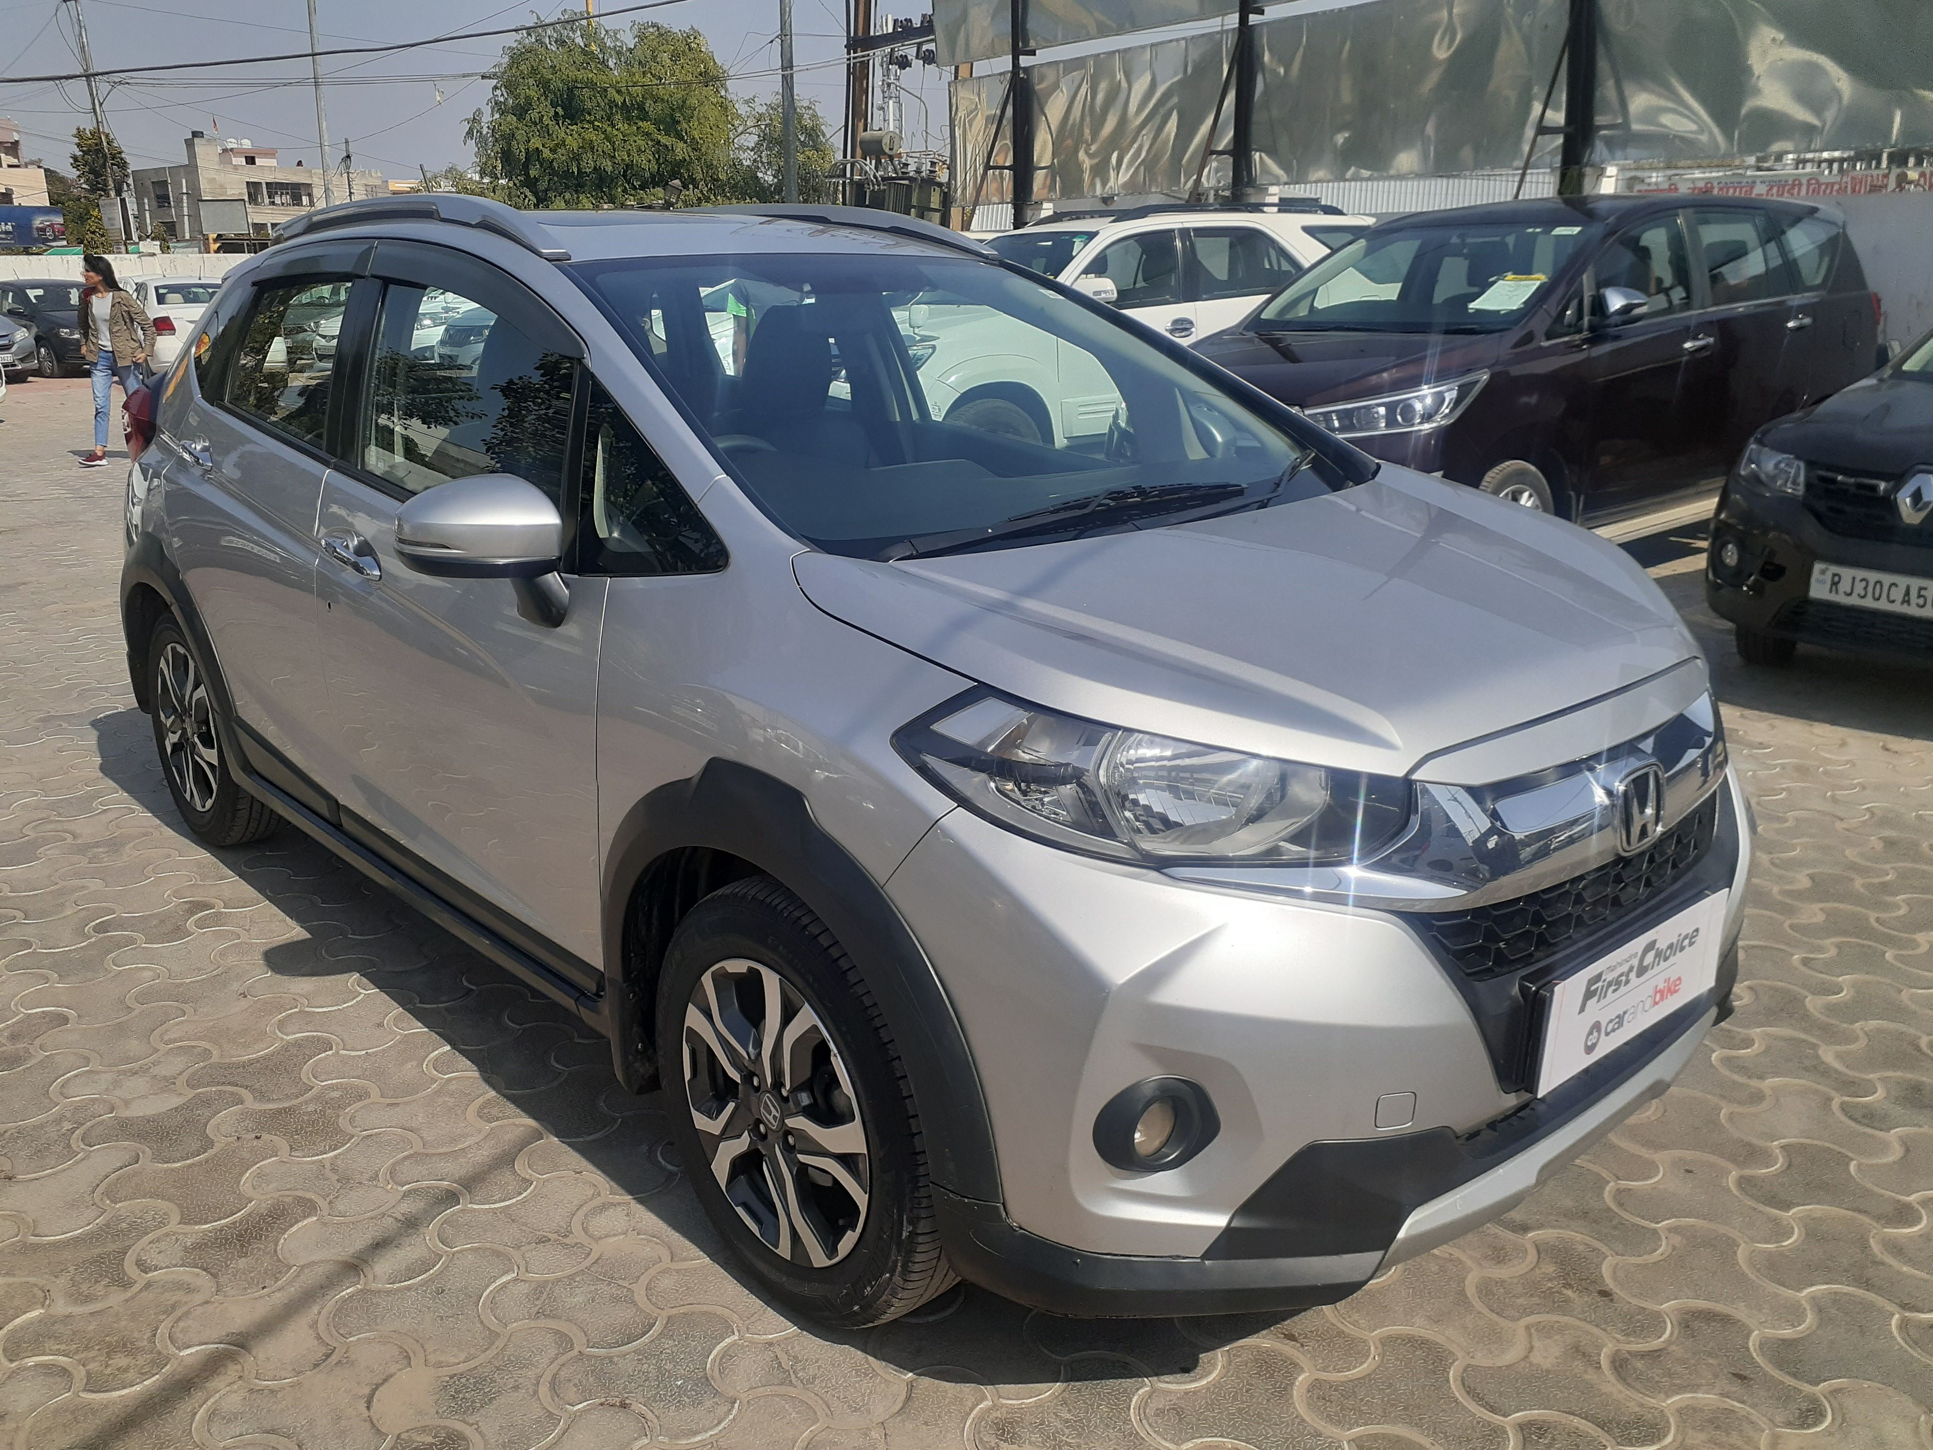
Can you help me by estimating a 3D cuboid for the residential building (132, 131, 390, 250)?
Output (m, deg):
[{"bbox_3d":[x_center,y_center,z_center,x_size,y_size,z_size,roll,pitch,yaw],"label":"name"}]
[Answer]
[{"bbox_3d":[-52.002,-36.750,111.129,13.200,11.600,12.000,-14,21,-39],"label":"residential building"}]

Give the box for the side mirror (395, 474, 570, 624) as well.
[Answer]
[{"bbox_3d":[-0.697,-0.254,2.184,0.245,0.225,0.170,-14,21,-41],"label":"side mirror"}]

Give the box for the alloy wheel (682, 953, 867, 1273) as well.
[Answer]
[{"bbox_3d":[-0.213,0.522,2.123,0.165,0.440,0.440,-14,21,-41],"label":"alloy wheel"}]

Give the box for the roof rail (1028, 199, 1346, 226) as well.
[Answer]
[{"bbox_3d":[1.397,-3.318,9.855,2.200,0.150,1.150,-13,21,-38],"label":"roof rail"}]

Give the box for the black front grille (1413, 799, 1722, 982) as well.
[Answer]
[{"bbox_3d":[0.846,0.189,1.980,0.860,0.130,0.130,-14,21,-41],"label":"black front grille"}]

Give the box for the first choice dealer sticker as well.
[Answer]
[{"bbox_3d":[0.887,0.341,1.976,0.500,0.152,0.015,-14,21,-41],"label":"first choice dealer sticker"}]

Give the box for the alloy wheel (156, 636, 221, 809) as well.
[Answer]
[{"bbox_3d":[-1.944,-0.002,3.928,0.165,0.440,0.440,-14,21,-41],"label":"alloy wheel"}]

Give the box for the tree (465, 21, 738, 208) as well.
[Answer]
[{"bbox_3d":[-9.035,-13.580,37.703,6.600,7.900,6.400,0,16,0],"label":"tree"}]

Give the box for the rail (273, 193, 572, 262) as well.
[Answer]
[{"bbox_3d":[-1.189,-1.021,3.103,0.080,0.140,1.480,-14,21,-41],"label":"rail"}]

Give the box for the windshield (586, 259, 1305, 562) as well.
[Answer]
[{"bbox_3d":[-0.003,-0.621,2.708,1.300,0.140,0.970,-14,49,-41],"label":"windshield"}]

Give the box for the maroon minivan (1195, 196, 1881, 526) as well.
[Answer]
[{"bbox_3d":[3.070,-1.940,8.130,4.735,1.795,1.830,-13,20,-37],"label":"maroon minivan"}]

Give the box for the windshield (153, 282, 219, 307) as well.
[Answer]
[{"bbox_3d":[-9.817,-5.490,19.200,1.200,0.140,0.600,-6,49,-20],"label":"windshield"}]

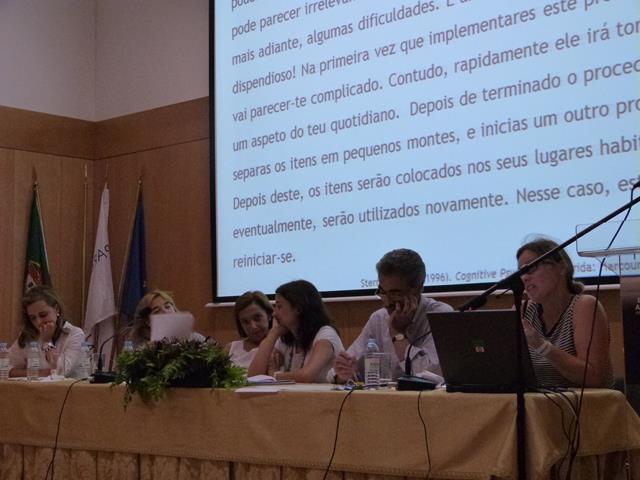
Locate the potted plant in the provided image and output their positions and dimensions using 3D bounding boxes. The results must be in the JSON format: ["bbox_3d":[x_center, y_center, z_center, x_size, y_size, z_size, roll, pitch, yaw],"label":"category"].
[{"bbox_3d":[-0.605,0.571,4.620,0.600,0.300,0.420,-5,-7,38],"label":"potted plant"}]

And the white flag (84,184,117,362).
[{"bbox_3d":[-1.408,0.244,6.878,0.250,1.200,0.200,-1,-5,-6],"label":"white flag"}]

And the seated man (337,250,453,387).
[{"bbox_3d":[0.342,0.694,4.557,0.560,1.312,0.800,-5,-7,40],"label":"seated man"}]

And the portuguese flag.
[{"bbox_3d":[-1.800,0.203,6.881,0.250,1.120,0.200,0,-5,-9],"label":"portuguese flag"}]

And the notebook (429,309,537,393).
[{"bbox_3d":[0.629,0.392,3.716,0.365,0.280,0.357,-6,-7,40],"label":"notebook"}]

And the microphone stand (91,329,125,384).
[{"bbox_3d":[-1.052,0.594,5.394,0.120,0.240,0.200,-5,-7,38],"label":"microphone stand"}]

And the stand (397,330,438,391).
[{"bbox_3d":[0.370,0.449,4.120,0.120,0.240,0.200,-5,-7,38],"label":"stand"}]

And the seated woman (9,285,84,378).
[{"bbox_3d":[-1.505,0.882,5.900,0.520,1.255,0.750,-4,-6,30],"label":"seated woman"}]

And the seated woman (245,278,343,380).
[{"bbox_3d":[-0.051,0.781,4.779,0.750,1.195,0.520,3,-7,-38],"label":"seated woman"}]

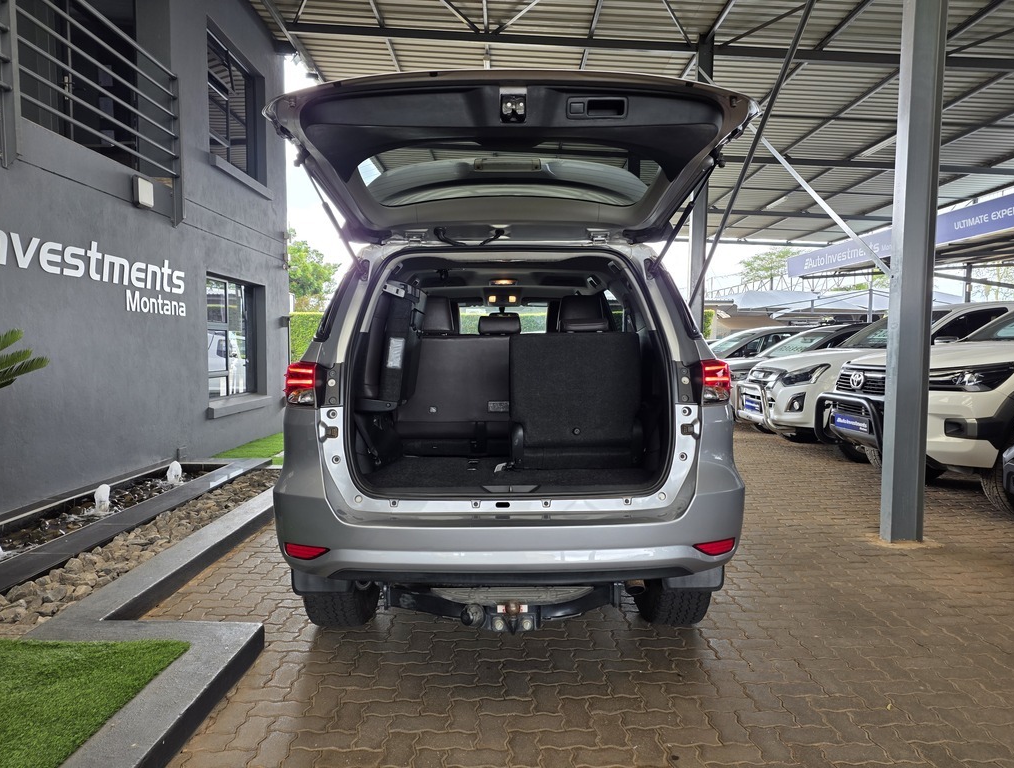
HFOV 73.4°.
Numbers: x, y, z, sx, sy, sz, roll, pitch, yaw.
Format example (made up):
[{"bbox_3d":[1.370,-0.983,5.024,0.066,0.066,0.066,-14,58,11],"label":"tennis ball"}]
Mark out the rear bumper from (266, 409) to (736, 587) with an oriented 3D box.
[{"bbox_3d":[0.006,0.372,2.560,1.840,0.570,0.540,0,3,-1],"label":"rear bumper"}]

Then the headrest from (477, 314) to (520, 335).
[{"bbox_3d":[-0.040,-0.315,3.630,0.235,0.110,0.120,0,3,-1],"label":"headrest"}]

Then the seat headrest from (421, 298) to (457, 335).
[{"bbox_3d":[-0.400,-0.370,3.630,0.260,0.205,0.130,0,3,-1],"label":"seat headrest"}]

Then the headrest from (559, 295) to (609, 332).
[{"bbox_3d":[0.407,-0.373,3.600,0.260,0.205,0.130,0,3,-1],"label":"headrest"}]

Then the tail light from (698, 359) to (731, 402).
[{"bbox_3d":[0.780,-0.018,2.610,0.170,0.170,0.250,0,3,-1],"label":"tail light"}]

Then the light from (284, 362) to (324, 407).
[{"bbox_3d":[-0.768,-0.004,2.610,0.170,0.170,0.250,0,3,-1],"label":"light"}]

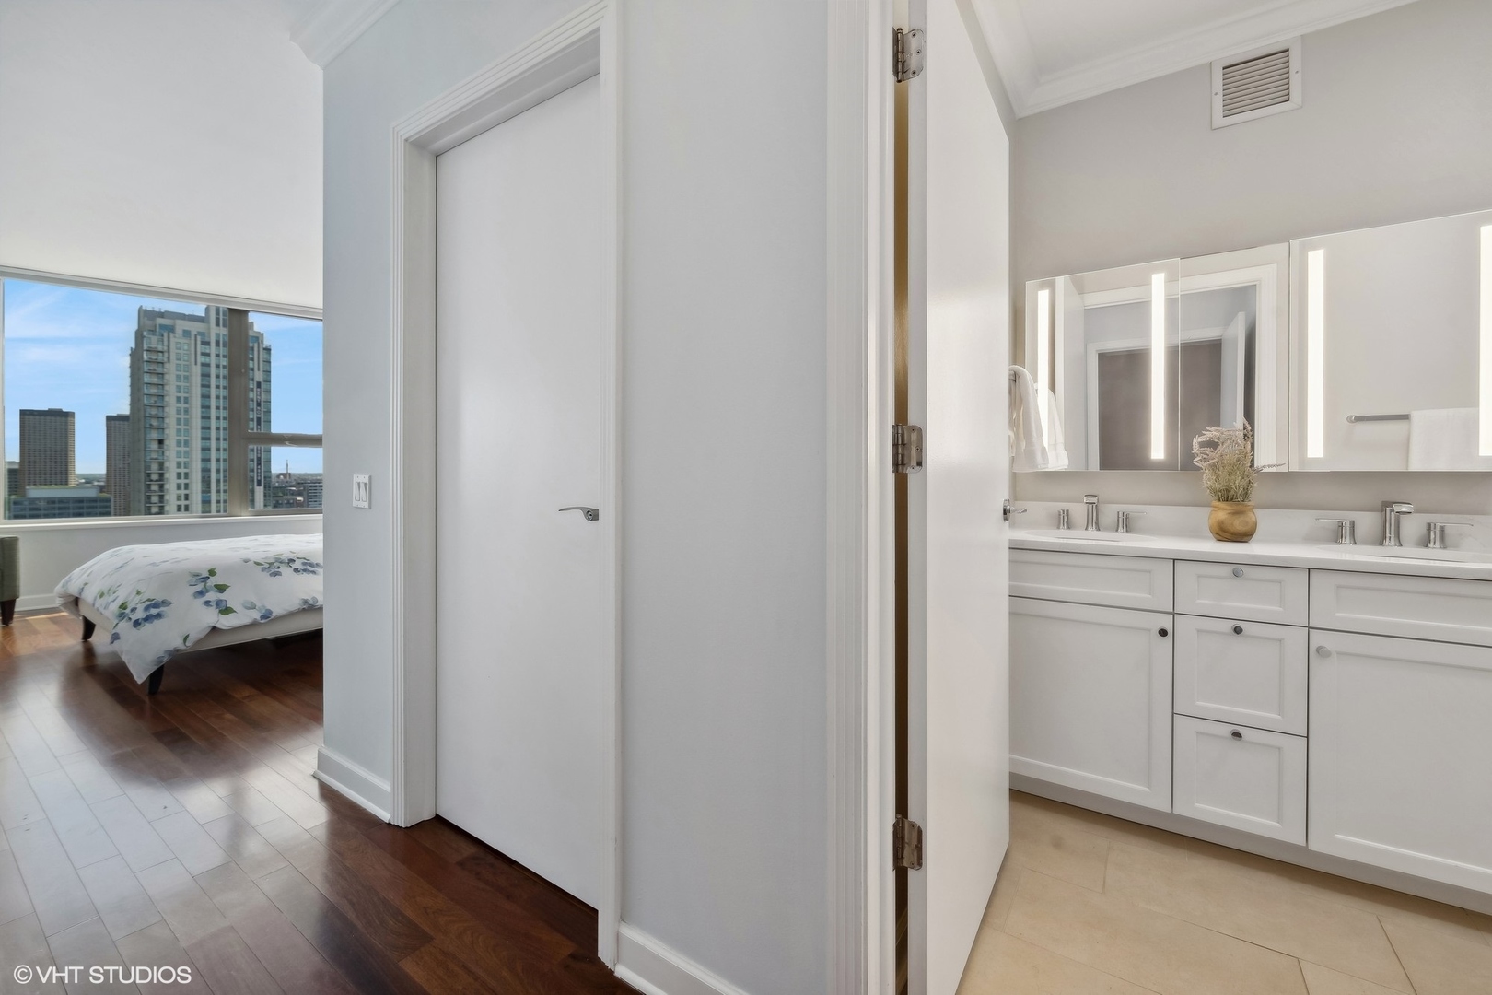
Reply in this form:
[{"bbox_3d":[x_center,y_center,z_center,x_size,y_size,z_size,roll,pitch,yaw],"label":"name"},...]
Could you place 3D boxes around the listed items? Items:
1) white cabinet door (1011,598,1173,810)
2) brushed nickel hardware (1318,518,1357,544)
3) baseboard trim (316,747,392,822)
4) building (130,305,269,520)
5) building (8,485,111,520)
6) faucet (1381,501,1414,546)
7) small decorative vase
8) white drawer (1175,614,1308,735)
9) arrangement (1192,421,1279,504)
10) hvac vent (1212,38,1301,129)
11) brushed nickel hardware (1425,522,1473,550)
[{"bbox_3d":[1.104,0.657,1.922,0.504,0.605,0.022,1,2,32],"label":"white cabinet door"},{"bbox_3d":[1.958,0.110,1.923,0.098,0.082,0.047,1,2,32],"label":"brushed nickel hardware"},{"bbox_3d":[-1.384,0.984,2.036,0.520,0.128,0.025,1,2,32],"label":"baseboard trim"},{"bbox_3d":[-161.383,-2.980,172.654,30.000,103.000,24.000,1,2,32],"label":"building"},{"bbox_3d":[-304.000,18.213,255.000,30.000,48.000,29.000,1,2,32],"label":"building"},{"bbox_3d":[2.043,0.085,1.820,0.050,0.144,0.139,1,2,32],"label":"faucet"},{"bbox_3d":[1.673,0.081,1.989,0.127,0.134,0.127,1,2,32],"label":"small decorative vase"},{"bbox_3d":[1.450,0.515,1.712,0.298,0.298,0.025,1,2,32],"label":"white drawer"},{"bbox_3d":[1.679,-0.122,1.989,0.209,0.288,0.189,1,2,32],"label":"arrangement"},{"bbox_3d":[1.829,-1.483,2.080,0.247,0.249,0.018,1,2,32],"label":"hvac vent"},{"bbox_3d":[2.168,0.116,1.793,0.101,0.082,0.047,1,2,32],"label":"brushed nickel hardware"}]

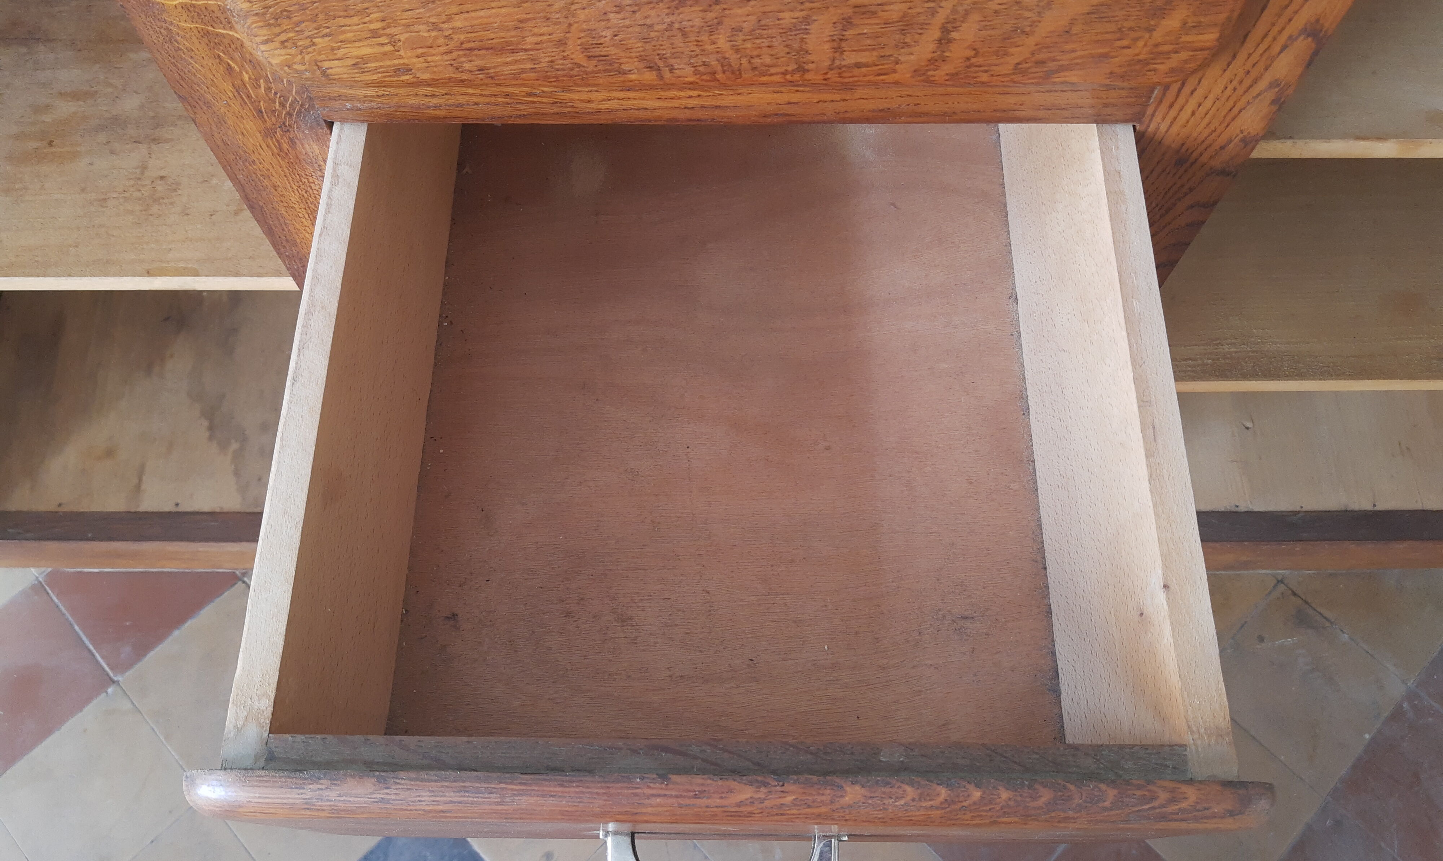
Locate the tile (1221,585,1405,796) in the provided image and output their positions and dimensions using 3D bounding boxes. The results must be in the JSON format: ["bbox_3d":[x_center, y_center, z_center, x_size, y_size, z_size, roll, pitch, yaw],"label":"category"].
[{"bbox_3d":[0.600,0.265,1.126,0.156,0.012,0.156,-42,73,-17],"label":"tile"}]

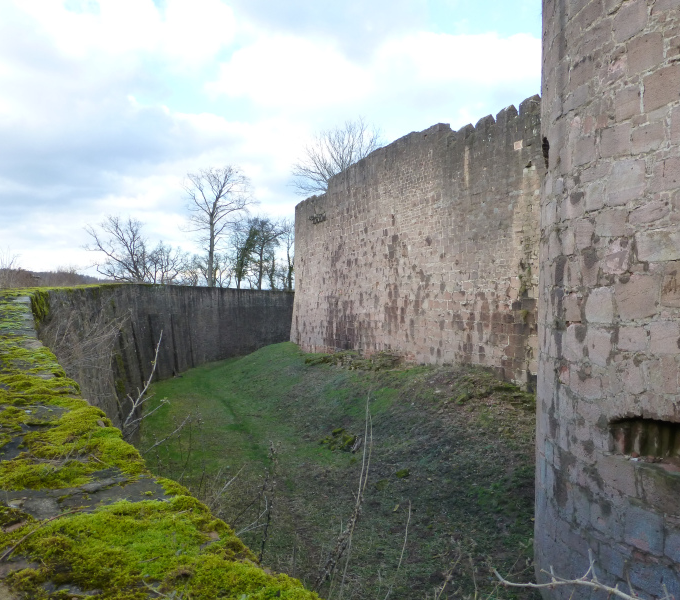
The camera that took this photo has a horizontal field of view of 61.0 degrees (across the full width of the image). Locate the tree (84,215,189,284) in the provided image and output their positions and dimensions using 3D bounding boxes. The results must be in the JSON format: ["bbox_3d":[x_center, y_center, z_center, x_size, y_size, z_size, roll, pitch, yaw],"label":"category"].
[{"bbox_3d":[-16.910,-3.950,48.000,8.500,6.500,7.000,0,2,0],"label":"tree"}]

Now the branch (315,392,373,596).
[{"bbox_3d":[0.021,1.150,3.400,0.340,1.220,0.300,0,2,0],"label":"branch"}]

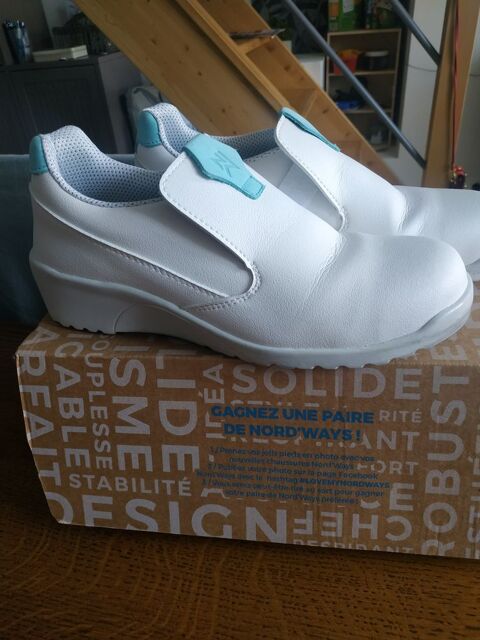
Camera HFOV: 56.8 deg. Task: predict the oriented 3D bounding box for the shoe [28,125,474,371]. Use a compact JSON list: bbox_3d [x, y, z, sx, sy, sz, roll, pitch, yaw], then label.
[{"bbox_3d":[-0.007,-0.051,0.253,0.264,0.114,0.100,5,24,15],"label":"shoe"}]

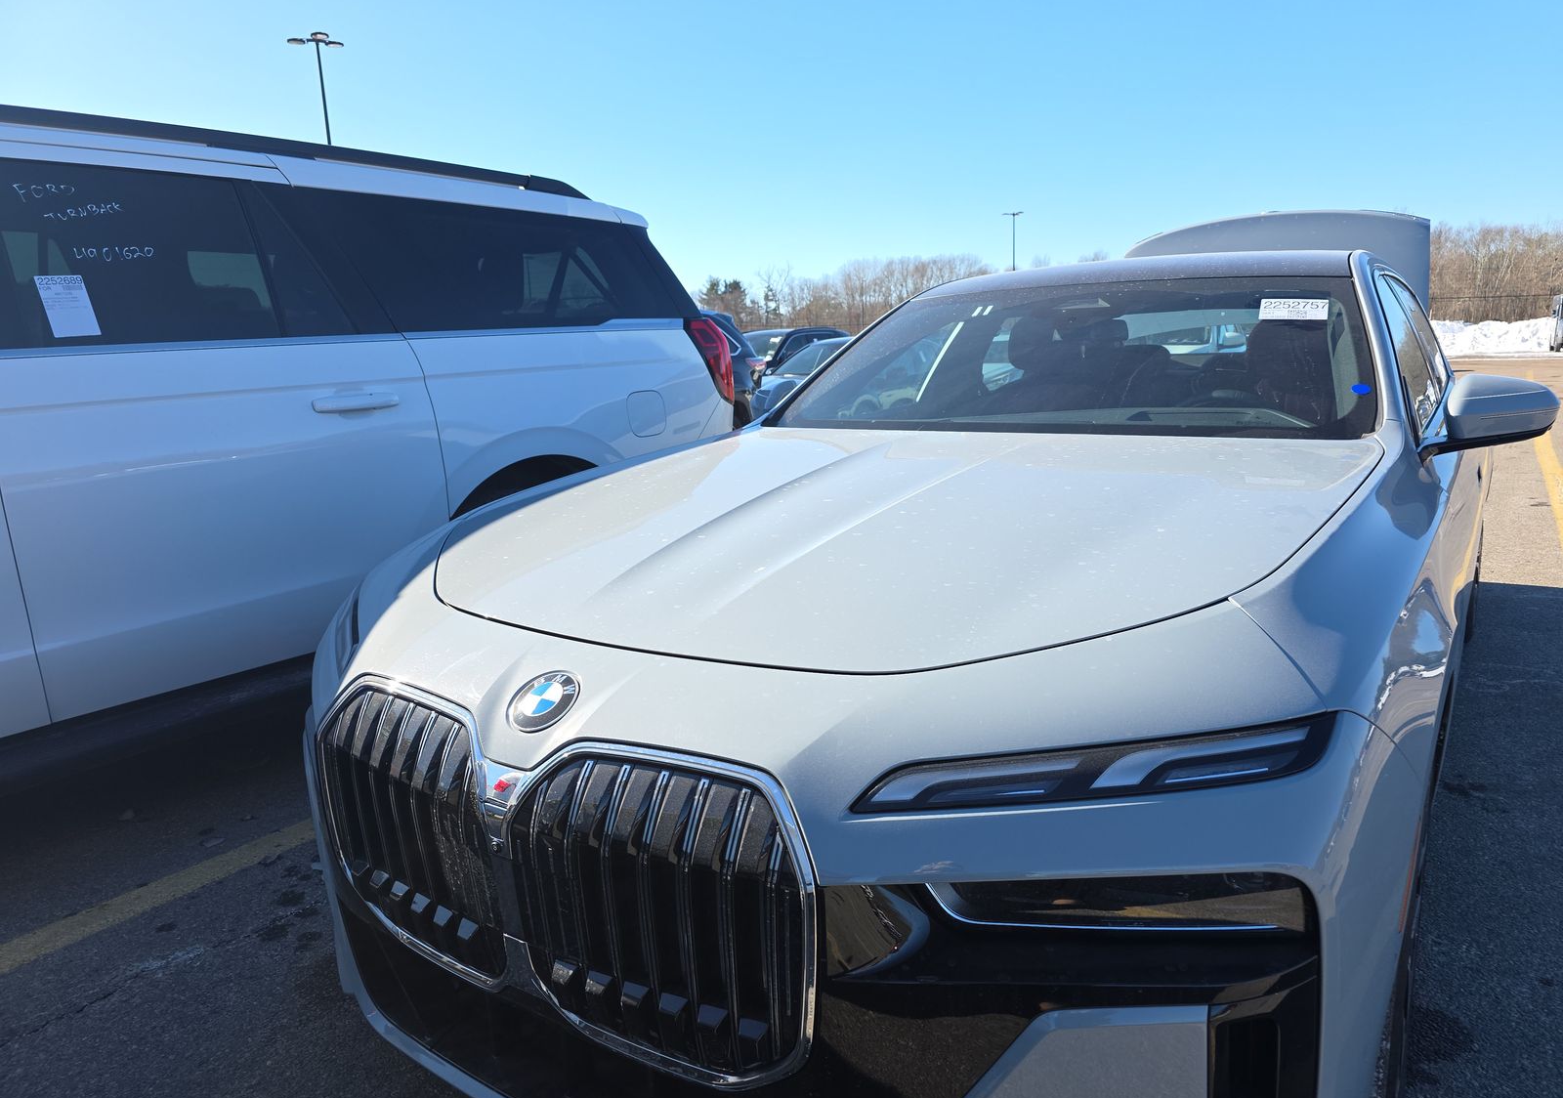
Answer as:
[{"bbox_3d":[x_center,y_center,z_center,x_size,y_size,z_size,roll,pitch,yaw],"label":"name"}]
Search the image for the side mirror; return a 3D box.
[{"bbox_3d":[1.545,-0.285,2.261,0.240,0.180,0.170,5,14,34],"label":"side mirror"}]

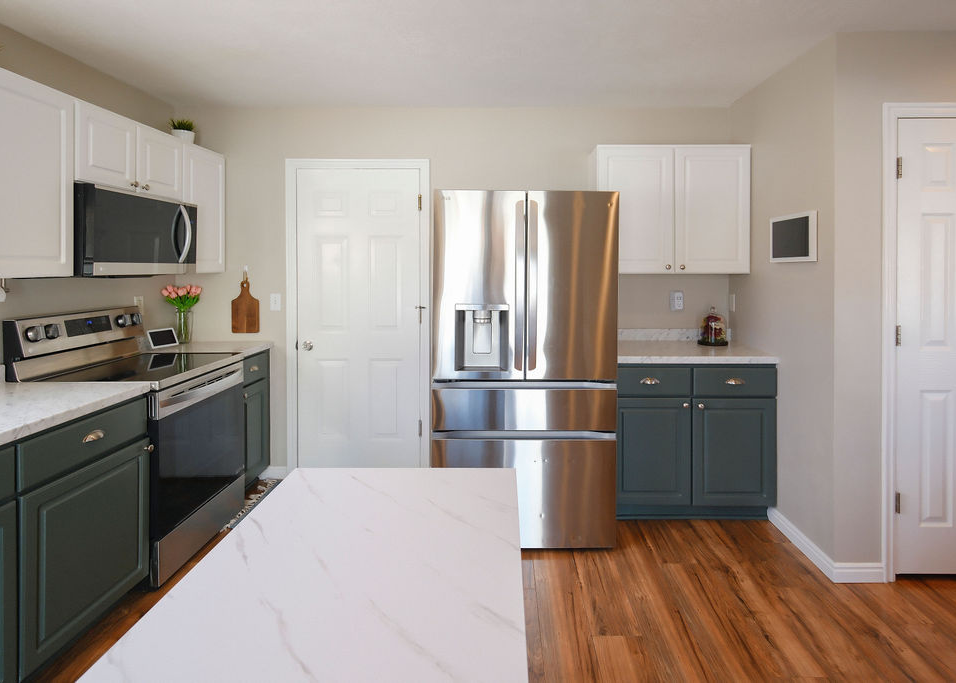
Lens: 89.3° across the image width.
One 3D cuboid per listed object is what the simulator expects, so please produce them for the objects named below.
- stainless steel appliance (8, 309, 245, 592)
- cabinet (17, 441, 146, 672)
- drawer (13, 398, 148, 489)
[{"bbox_3d":[-1.728,0.462,2.509,0.725,1.210,0.740,0,7,2],"label":"stainless steel appliance"},{"bbox_3d":[-1.462,0.753,1.835,0.035,0.590,0.570,0,5,3],"label":"cabinet"},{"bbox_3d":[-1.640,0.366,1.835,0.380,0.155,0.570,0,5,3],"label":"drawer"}]

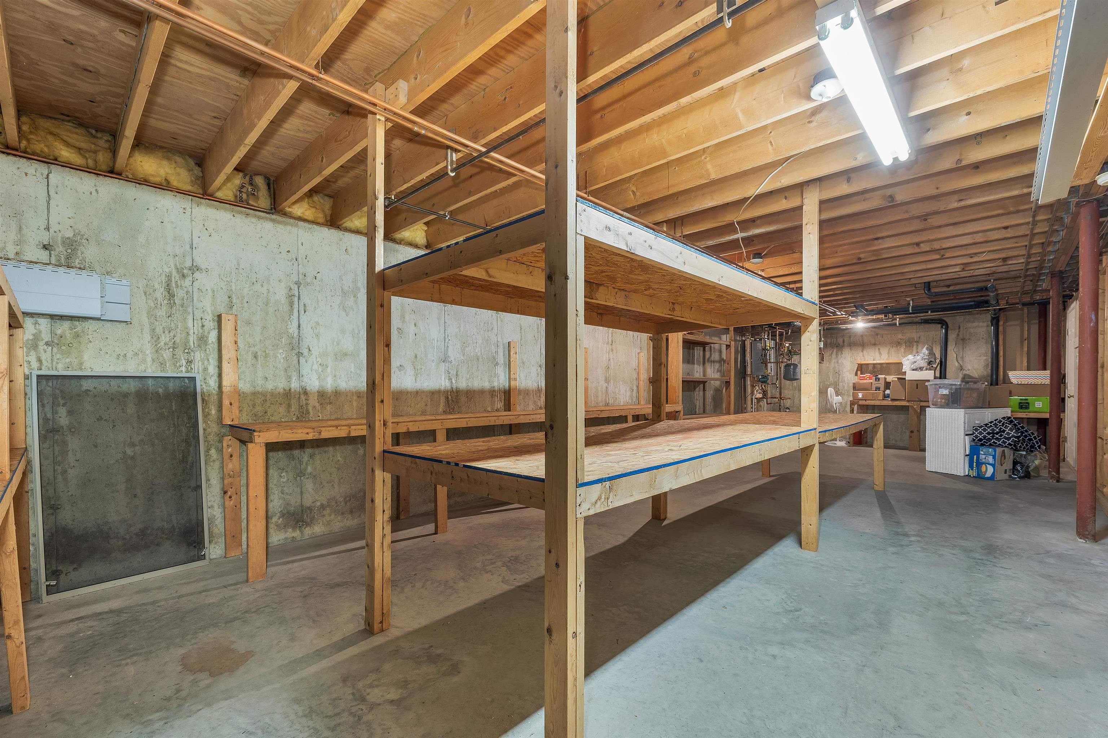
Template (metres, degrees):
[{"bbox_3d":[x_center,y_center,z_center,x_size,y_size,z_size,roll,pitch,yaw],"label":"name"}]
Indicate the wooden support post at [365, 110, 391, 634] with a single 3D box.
[{"bbox_3d":[-0.827,0.011,2.033,0.075,2.420,0.088,1,-2,-45],"label":"wooden support post"}]

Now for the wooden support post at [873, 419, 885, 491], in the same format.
[{"bbox_3d":[3.521,0.946,4.666,0.042,0.770,0.088,1,-2,-45],"label":"wooden support post"}]

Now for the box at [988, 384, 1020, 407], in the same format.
[{"bbox_3d":[7.200,0.445,6.925,0.340,0.390,0.310,1,-2,-45],"label":"box"}]

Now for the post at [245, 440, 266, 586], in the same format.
[{"bbox_3d":[-1.766,0.824,2.559,0.088,0.840,0.042,1,-2,-45],"label":"post"}]

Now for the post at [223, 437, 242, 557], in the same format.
[{"bbox_3d":[-2.181,0.848,2.932,0.088,0.830,0.042,1,-2,-45],"label":"post"}]

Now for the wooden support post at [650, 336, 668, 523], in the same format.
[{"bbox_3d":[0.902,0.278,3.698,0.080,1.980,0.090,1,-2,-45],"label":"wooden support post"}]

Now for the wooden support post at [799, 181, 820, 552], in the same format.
[{"bbox_3d":[1.761,0.003,2.980,0.075,2.470,0.088,1,-2,-45],"label":"wooden support post"}]

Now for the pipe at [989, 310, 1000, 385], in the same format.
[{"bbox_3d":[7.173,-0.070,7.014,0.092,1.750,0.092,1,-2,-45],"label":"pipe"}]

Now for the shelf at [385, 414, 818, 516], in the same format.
[{"bbox_3d":[0.479,0.436,2.470,2.470,0.106,1.220,2,-3,-44],"label":"shelf"}]

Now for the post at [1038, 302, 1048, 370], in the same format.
[{"bbox_3d":[7.803,0.111,6.873,0.092,2.450,0.092,1,-2,-45],"label":"post"}]

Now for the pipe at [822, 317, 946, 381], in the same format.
[{"bbox_3d":[6.014,-0.359,7.929,0.110,1.100,1.771,1,-2,-45],"label":"pipe"}]

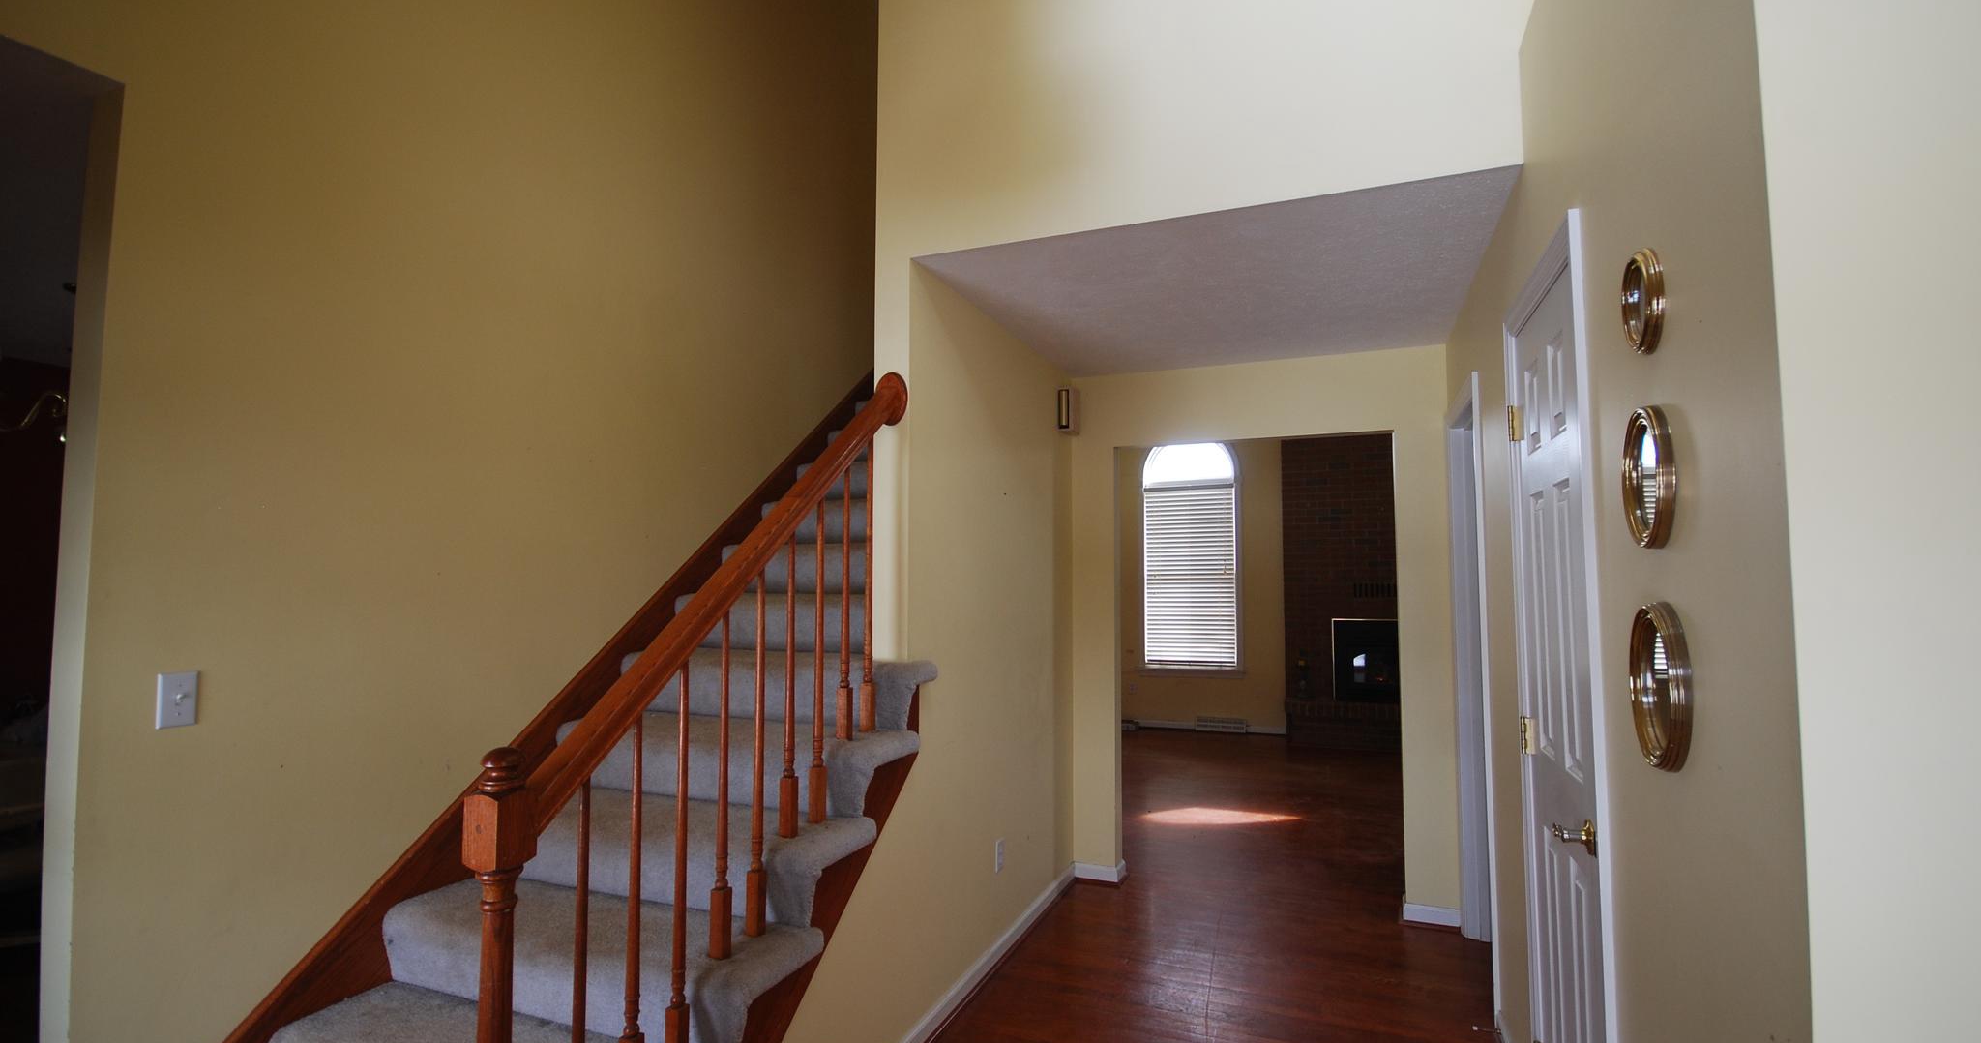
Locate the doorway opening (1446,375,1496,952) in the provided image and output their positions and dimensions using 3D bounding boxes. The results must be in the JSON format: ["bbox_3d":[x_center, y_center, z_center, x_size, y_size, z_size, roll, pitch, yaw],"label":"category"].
[{"bbox_3d":[1.820,0.592,3.020,0.130,2.100,0.760,-1,-4,23],"label":"doorway opening"}]

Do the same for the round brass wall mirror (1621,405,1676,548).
[{"bbox_3d":[0.967,-0.065,1.210,0.027,0.208,0.208,-1,-4,23],"label":"round brass wall mirror"}]

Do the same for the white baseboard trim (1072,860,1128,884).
[{"bbox_3d":[0.524,1.681,3.994,0.235,0.080,0.140,-1,-4,23],"label":"white baseboard trim"}]

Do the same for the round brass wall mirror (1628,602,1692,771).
[{"bbox_3d":[0.975,0.241,1.200,0.028,0.240,0.240,-1,-4,23],"label":"round brass wall mirror"}]

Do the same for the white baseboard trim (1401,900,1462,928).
[{"bbox_3d":[1.805,1.616,3.376,0.212,0.078,0.020,-1,-4,23],"label":"white baseboard trim"}]

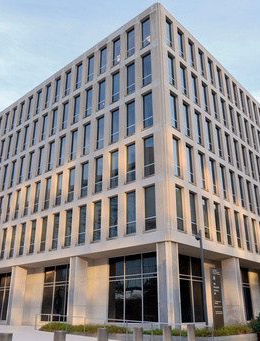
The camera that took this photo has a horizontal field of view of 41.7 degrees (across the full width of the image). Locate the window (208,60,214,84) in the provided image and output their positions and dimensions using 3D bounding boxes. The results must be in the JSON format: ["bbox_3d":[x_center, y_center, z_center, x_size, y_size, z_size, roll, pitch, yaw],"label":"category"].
[{"bbox_3d":[7.926,-9.646,33.768,0.200,3.000,1.020,-19,-30,38],"label":"window"}]

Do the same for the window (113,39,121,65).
[{"bbox_3d":[-1.215,-10.605,30.673,1.040,2.970,0.180,-19,-29,38],"label":"window"}]

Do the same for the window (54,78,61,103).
[{"bbox_3d":[-6.885,-7.562,32.605,0.920,2.856,0.150,-19,-30,38],"label":"window"}]

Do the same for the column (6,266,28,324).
[{"bbox_3d":[-9.206,10.217,27.990,0.666,4.480,1.085,-19,-29,38],"label":"column"}]

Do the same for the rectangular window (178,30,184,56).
[{"bbox_3d":[4.449,-11.125,30.248,0.200,3.000,1.020,-19,-30,38],"label":"rectangular window"}]

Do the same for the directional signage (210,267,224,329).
[{"bbox_3d":[4.304,6.326,16.939,0.120,2.870,1.061,-19,-30,38],"label":"directional signage"}]

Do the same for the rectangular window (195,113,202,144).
[{"bbox_3d":[5.214,-3.263,26.393,0.178,2.705,0.972,-19,-29,38],"label":"rectangular window"}]

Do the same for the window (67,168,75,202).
[{"bbox_3d":[-5.040,1.254,29.464,1.040,2.970,0.180,-19,-29,38],"label":"window"}]

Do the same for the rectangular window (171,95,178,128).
[{"bbox_3d":[2.951,-4.028,23.239,0.150,2.856,0.920,-19,-30,38],"label":"rectangular window"}]

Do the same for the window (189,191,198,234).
[{"bbox_3d":[4.457,3.077,24.269,0.200,3.000,1.020,-19,-30,38],"label":"window"}]

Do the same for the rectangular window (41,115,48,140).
[{"bbox_3d":[-8.886,-4.464,36.123,1.020,3.000,0.200,-19,-30,38],"label":"rectangular window"}]

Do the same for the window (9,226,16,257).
[{"bbox_3d":[-10.337,6.413,30.094,0.920,2.856,0.150,-19,-30,38],"label":"window"}]

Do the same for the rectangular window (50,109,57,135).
[{"bbox_3d":[-6.879,-4.375,31.256,0.920,2.856,0.150,-19,-30,38],"label":"rectangular window"}]

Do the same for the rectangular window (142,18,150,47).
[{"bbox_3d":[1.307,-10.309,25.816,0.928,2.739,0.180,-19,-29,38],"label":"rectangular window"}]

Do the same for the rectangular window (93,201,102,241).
[{"bbox_3d":[-2.411,3.898,26.209,1.020,3.000,0.200,-19,-30,38],"label":"rectangular window"}]

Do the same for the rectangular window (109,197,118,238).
[{"bbox_3d":[-1.216,3.527,25.599,1.056,3.025,0.197,-19,-30,38],"label":"rectangular window"}]

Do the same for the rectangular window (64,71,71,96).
[{"bbox_3d":[-5.726,-7.971,31.644,0.920,2.856,0.150,-19,-30,38],"label":"rectangular window"}]

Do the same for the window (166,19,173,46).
[{"bbox_3d":[3.381,-11.915,29.648,0.197,3.025,1.056,-19,-30,38],"label":"window"}]

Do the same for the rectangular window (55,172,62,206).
[{"bbox_3d":[-6.541,1.772,31.550,1.056,3.025,0.197,-19,-30,38],"label":"rectangular window"}]

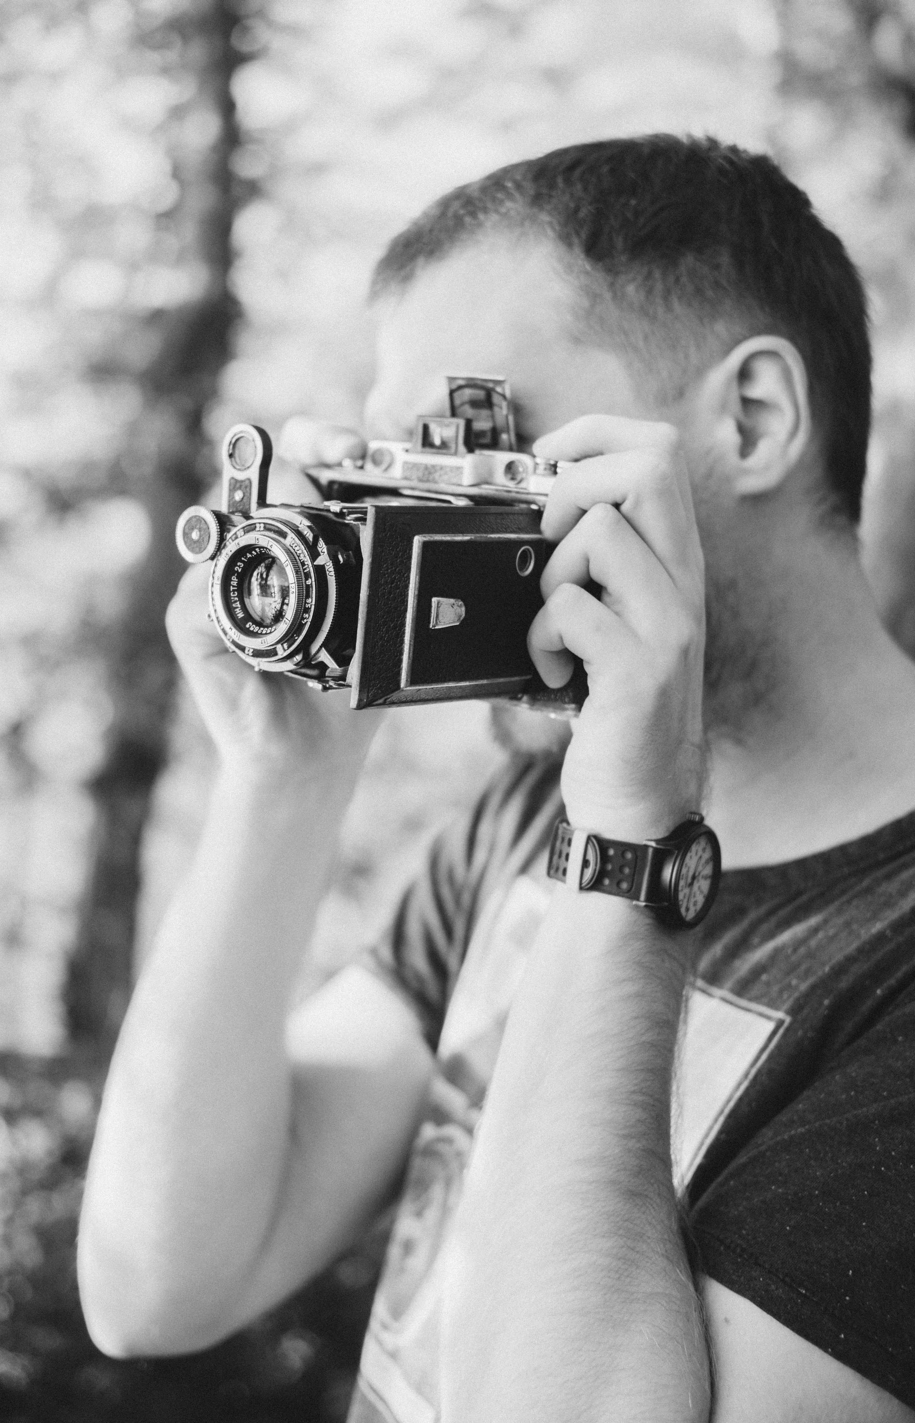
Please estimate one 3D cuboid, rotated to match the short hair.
[{"bbox_3d":[0.068,-0.157,0.880,0.200,0.165,0.165,-8,15,-40],"label":"short hair"}]

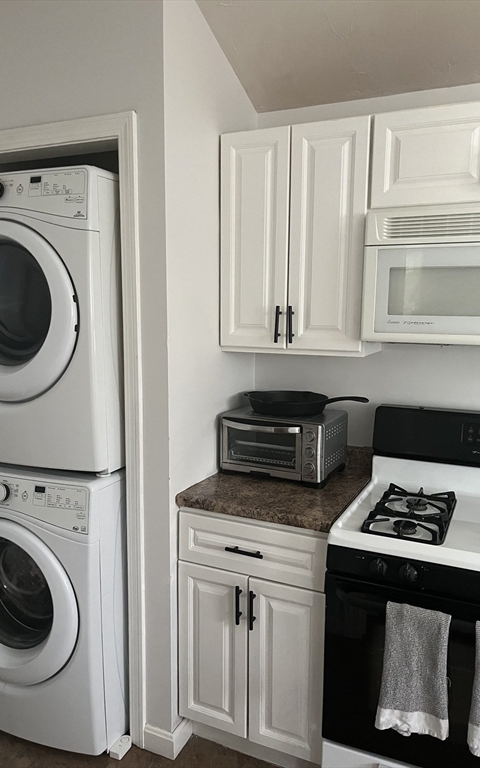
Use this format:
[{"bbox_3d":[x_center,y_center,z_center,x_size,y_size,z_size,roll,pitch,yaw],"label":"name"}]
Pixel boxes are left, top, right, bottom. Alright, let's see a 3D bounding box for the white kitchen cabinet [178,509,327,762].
[{"bbox_3d":[0.163,0.816,2.162,0.522,0.856,0.607,4,9,25],"label":"white kitchen cabinet"}]

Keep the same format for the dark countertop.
[{"bbox_3d":[0.162,0.330,2.082,0.525,0.129,0.632,4,9,25],"label":"dark countertop"}]

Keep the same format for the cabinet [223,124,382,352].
[{"bbox_3d":[0.234,-0.501,2.106,0.530,0.769,0.328,4,9,25],"label":"cabinet"}]

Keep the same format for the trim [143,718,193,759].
[{"bbox_3d":[-0.253,1.235,2.057,0.120,0.090,0.130,4,9,25],"label":"trim"}]

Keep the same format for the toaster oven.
[{"bbox_3d":[0.171,0.225,2.212,0.403,0.226,0.318,4,9,25],"label":"toaster oven"}]

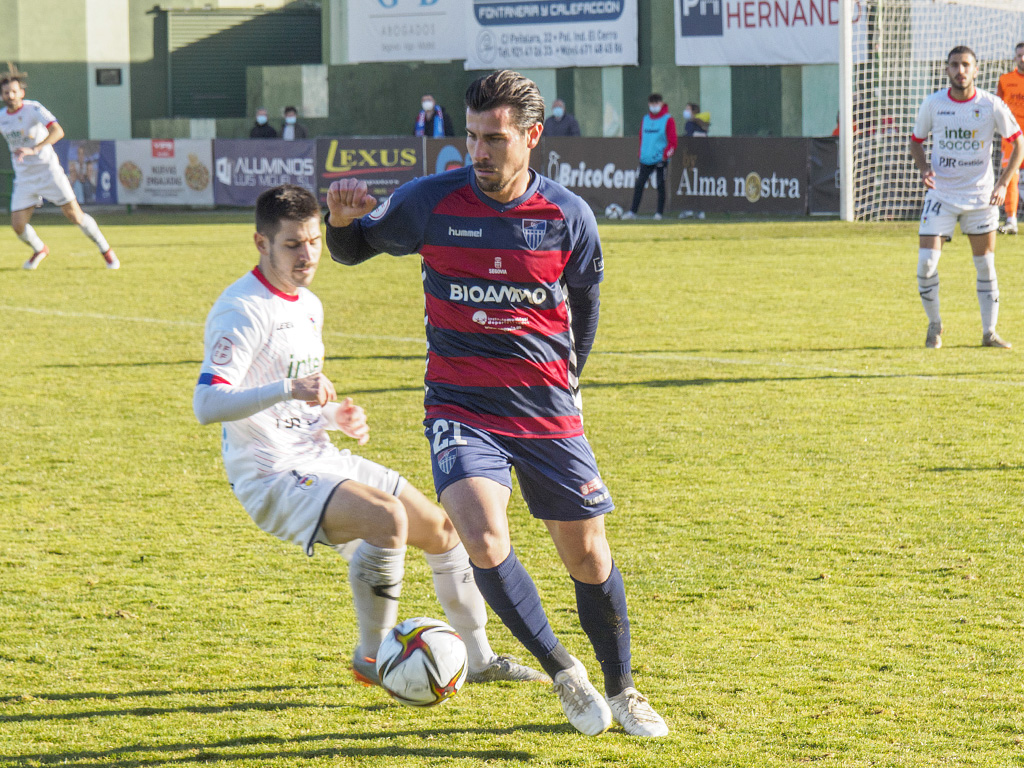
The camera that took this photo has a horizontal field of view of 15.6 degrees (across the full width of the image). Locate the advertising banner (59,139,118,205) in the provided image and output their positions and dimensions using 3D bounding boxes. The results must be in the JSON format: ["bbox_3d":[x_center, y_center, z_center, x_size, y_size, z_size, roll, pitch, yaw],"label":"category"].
[{"bbox_3d":[-6.951,-3.336,58.791,0.060,1.024,2.441,-5,6,-41],"label":"advertising banner"}]

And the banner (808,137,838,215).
[{"bbox_3d":[4.388,-2.476,44.298,0.050,0.922,2.410,-5,6,-41],"label":"banner"}]

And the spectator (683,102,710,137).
[{"bbox_3d":[2.337,-2.825,47.247,0.300,1.470,0.420,-4,6,-35],"label":"spectator"}]

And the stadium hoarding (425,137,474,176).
[{"bbox_3d":[-0.380,-2.801,49.733,0.050,0.954,2.410,-5,6,-41],"label":"stadium hoarding"}]

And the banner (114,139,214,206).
[{"bbox_3d":[-5.303,-3.238,56.934,0.060,0.986,2.502,-5,6,-41],"label":"banner"}]

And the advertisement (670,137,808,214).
[{"bbox_3d":[2.799,-2.576,46.110,0.050,0.953,2.410,-5,6,-41],"label":"advertisement"}]

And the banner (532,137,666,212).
[{"bbox_3d":[1.228,-2.783,49.583,0.060,0.997,2.477,-5,6,-41],"label":"banner"}]

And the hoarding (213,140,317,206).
[{"bbox_3d":[-3.657,-3.119,55.082,0.060,0.985,2.460,-5,6,-41],"label":"hoarding"}]

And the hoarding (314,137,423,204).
[{"bbox_3d":[-1.969,-2.916,51.545,0.050,0.945,2.410,-5,6,-41],"label":"hoarding"}]

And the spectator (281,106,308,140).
[{"bbox_3d":[-3.099,-3.163,53.454,0.480,1.620,0.320,2,6,30],"label":"spectator"}]

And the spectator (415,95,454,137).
[{"bbox_3d":[-1.092,-3.250,52.908,0.540,1.700,0.360,2,5,30],"label":"spectator"}]

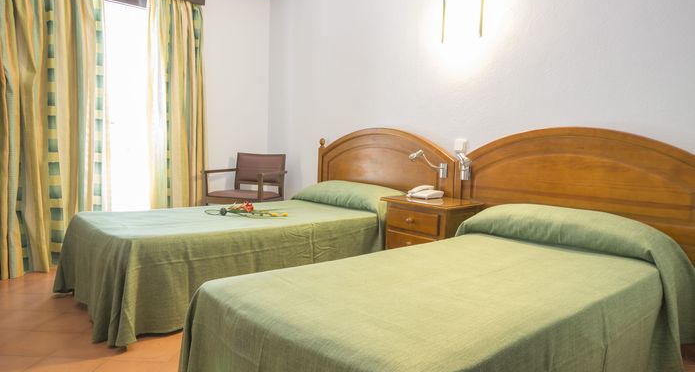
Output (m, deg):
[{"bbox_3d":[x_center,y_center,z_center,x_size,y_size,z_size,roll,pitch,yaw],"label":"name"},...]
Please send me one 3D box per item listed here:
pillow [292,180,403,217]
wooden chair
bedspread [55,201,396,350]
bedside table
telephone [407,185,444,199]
[{"bbox_3d":[-0.005,0.069,3.753,0.322,0.193,0.975,-2,6,-43],"label":"pillow"},{"bbox_3d":[-0.886,0.158,4.187,0.540,0.855,0.550,3,4,18],"label":"wooden chair"},{"bbox_3d":[-0.662,0.411,3.187,2.033,0.474,1.040,-2,6,-43],"label":"bedspread"},{"bbox_3d":[0.546,0.408,3.054,0.478,0.624,0.543,-2,6,-43],"label":"bedside table"},{"bbox_3d":[0.521,0.042,3.242,0.202,0.078,0.179,-2,6,-43],"label":"telephone"}]

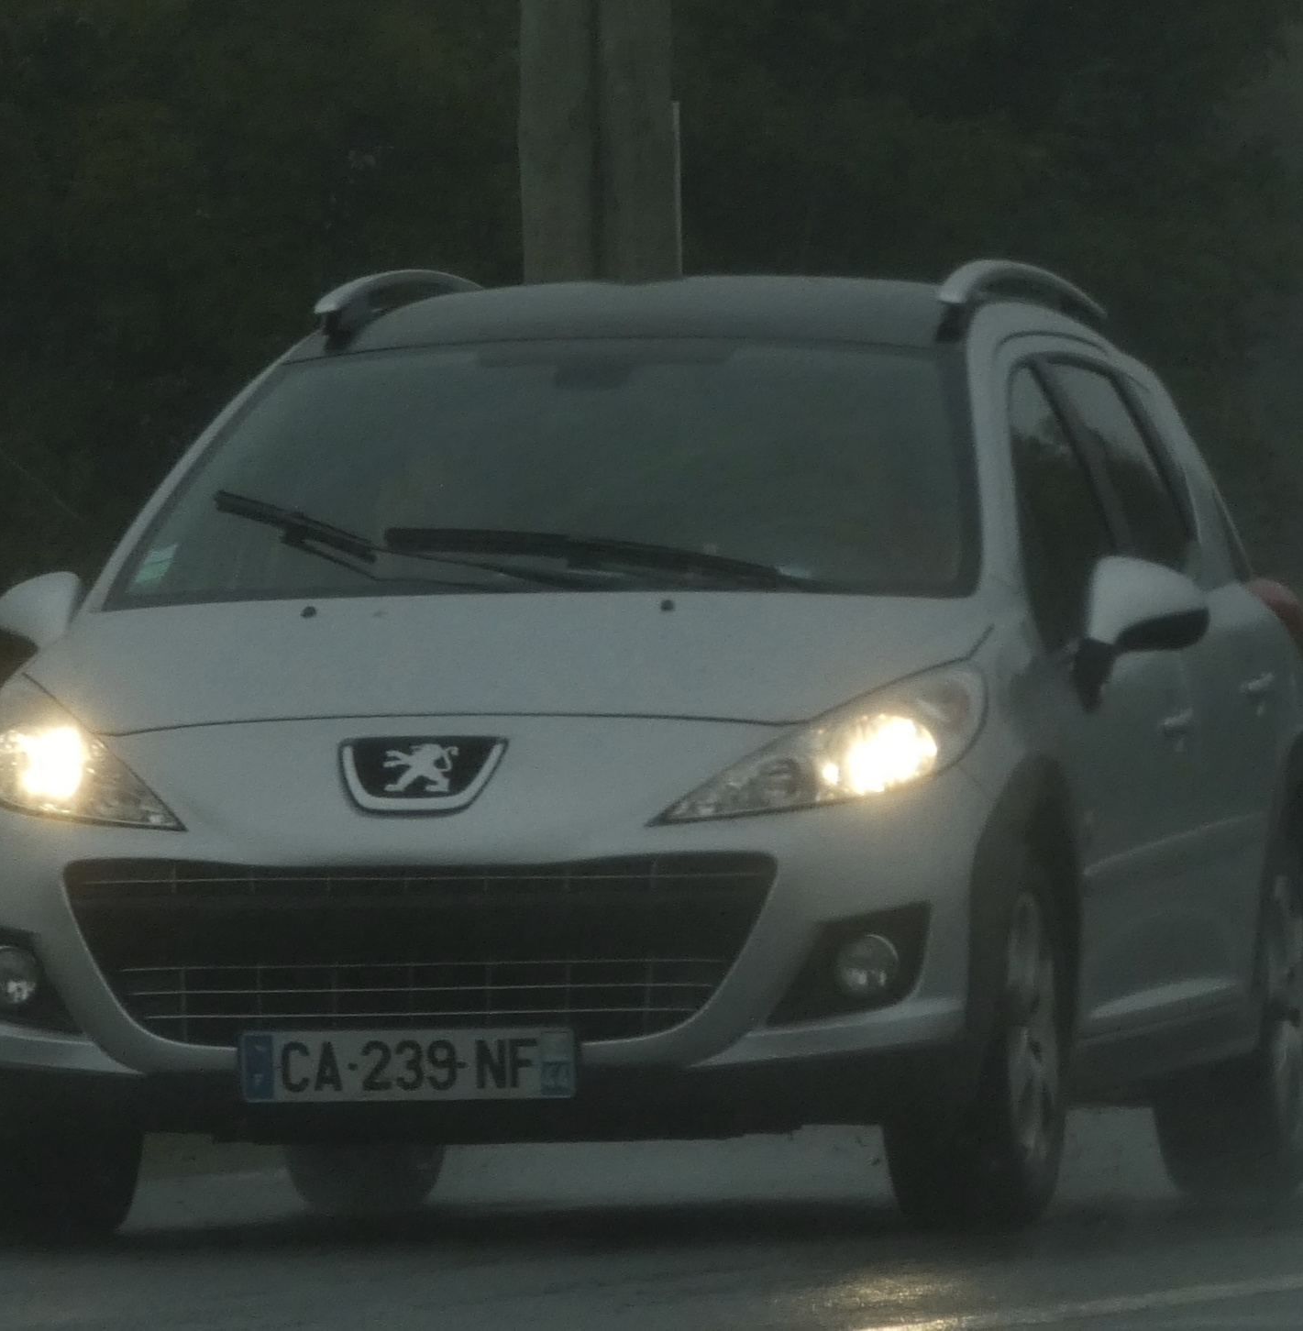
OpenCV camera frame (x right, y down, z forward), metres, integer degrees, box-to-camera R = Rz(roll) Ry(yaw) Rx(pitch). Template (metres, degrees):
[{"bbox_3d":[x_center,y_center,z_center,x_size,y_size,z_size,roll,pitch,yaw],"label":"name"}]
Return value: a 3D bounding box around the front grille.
[{"bbox_3d":[-0.358,0.434,23.436,1.085,0.298,0.150,-1,-1,11],"label":"front grille"}]

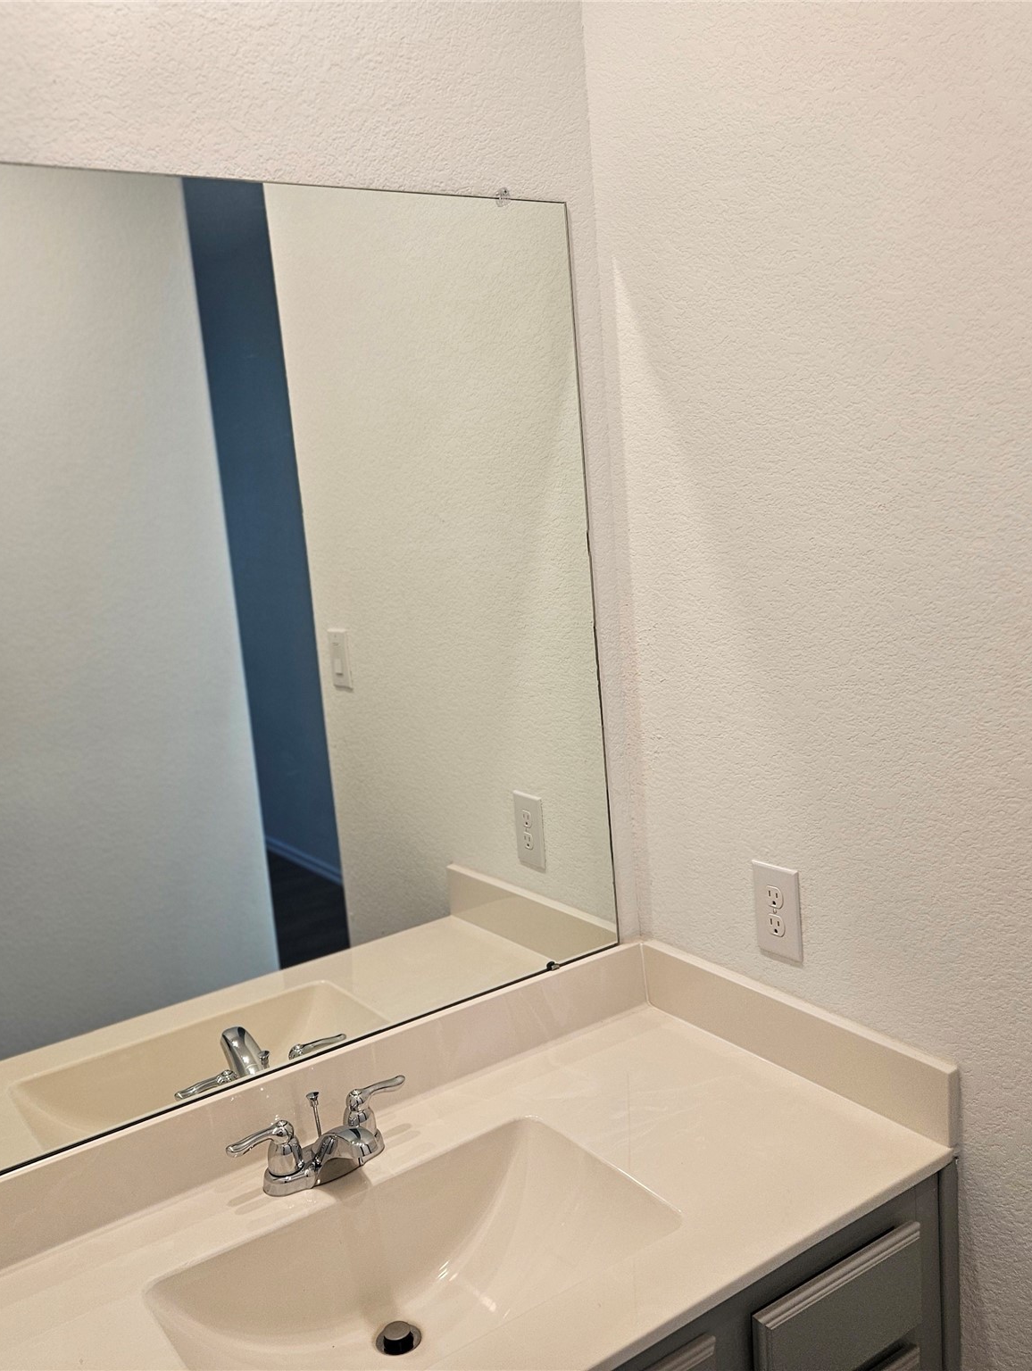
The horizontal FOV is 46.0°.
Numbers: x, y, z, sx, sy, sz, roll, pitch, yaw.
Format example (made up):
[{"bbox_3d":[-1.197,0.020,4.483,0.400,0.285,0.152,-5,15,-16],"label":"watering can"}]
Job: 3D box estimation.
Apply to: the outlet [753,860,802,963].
[{"bbox_3d":[0.351,0.304,1.632,0.008,0.124,0.079,-11,12,-34],"label":"outlet"}]

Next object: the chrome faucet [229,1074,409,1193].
[{"bbox_3d":[-0.213,0.556,1.459,0.245,0.103,0.141,-11,12,-34],"label":"chrome faucet"}]

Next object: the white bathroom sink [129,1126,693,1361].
[{"bbox_3d":[-0.102,0.693,1.340,0.519,0.142,0.305,-11,12,-34],"label":"white bathroom sink"}]

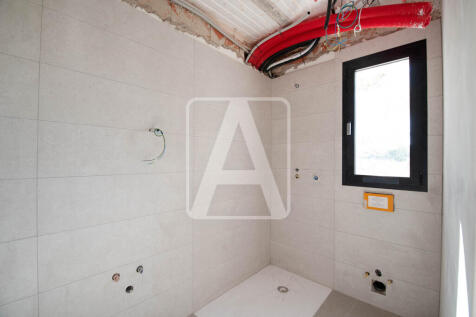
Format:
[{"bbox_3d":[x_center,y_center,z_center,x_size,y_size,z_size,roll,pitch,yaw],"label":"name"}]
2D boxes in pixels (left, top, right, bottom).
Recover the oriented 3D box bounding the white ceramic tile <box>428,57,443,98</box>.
[{"bbox_3d":[1.611,-0.665,1.620,0.079,0.317,0.012,0,0,43],"label":"white ceramic tile"}]

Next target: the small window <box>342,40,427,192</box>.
[{"bbox_3d":[1.355,-0.357,1.887,0.647,1.281,0.073,0,0,43],"label":"small window"}]

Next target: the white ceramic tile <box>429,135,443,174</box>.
[{"bbox_3d":[1.608,-0.031,1.616,0.079,0.317,0.012,0,0,43],"label":"white ceramic tile"}]

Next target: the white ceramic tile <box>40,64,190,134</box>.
[{"bbox_3d":[-0.735,-0.360,1.419,0.965,0.315,0.010,1,-1,-44],"label":"white ceramic tile"}]

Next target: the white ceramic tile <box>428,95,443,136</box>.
[{"bbox_3d":[1.609,-0.348,1.618,0.079,0.317,0.012,0,0,43],"label":"white ceramic tile"}]

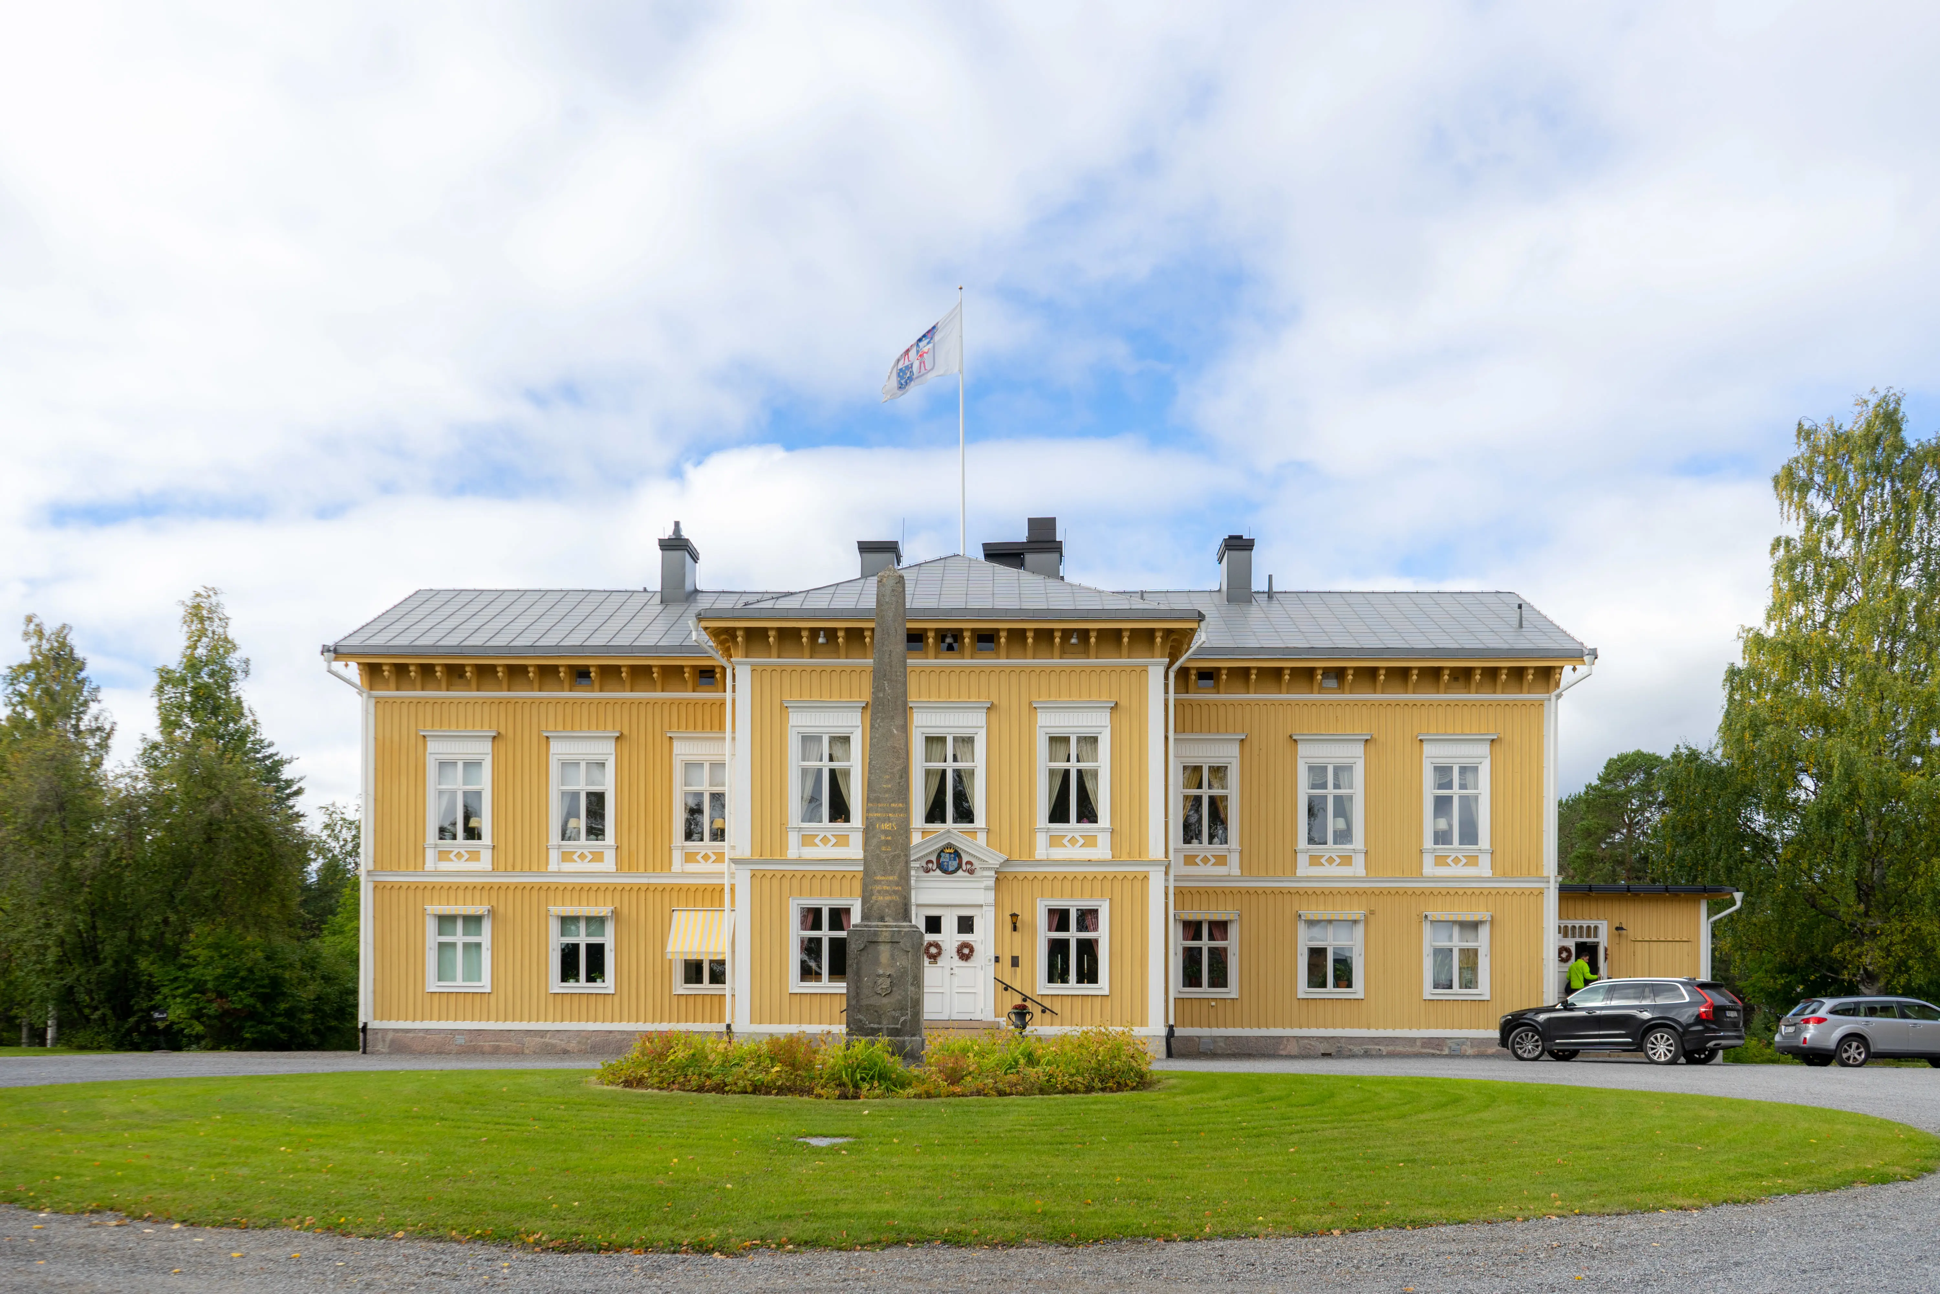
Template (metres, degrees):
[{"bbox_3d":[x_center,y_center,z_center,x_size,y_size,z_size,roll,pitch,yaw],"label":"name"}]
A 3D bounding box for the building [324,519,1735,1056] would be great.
[{"bbox_3d":[1.800,3.000,38.500,33.500,13.200,13.800,0,-3,1],"label":"building"}]

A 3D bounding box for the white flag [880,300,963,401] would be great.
[{"bbox_3d":[-1.250,-7.450,38.000,2.200,2.450,0.600,-1,-3,14],"label":"white flag"}]

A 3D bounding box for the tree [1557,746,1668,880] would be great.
[{"bbox_3d":[25.800,9.800,60.000,5.200,11.800,5.200,-1,-3,24],"label":"tree"}]

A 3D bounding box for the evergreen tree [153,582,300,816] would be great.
[{"bbox_3d":[-21.200,4.800,43.000,5.000,13.000,5.000,2,-3,-24],"label":"evergreen tree"}]

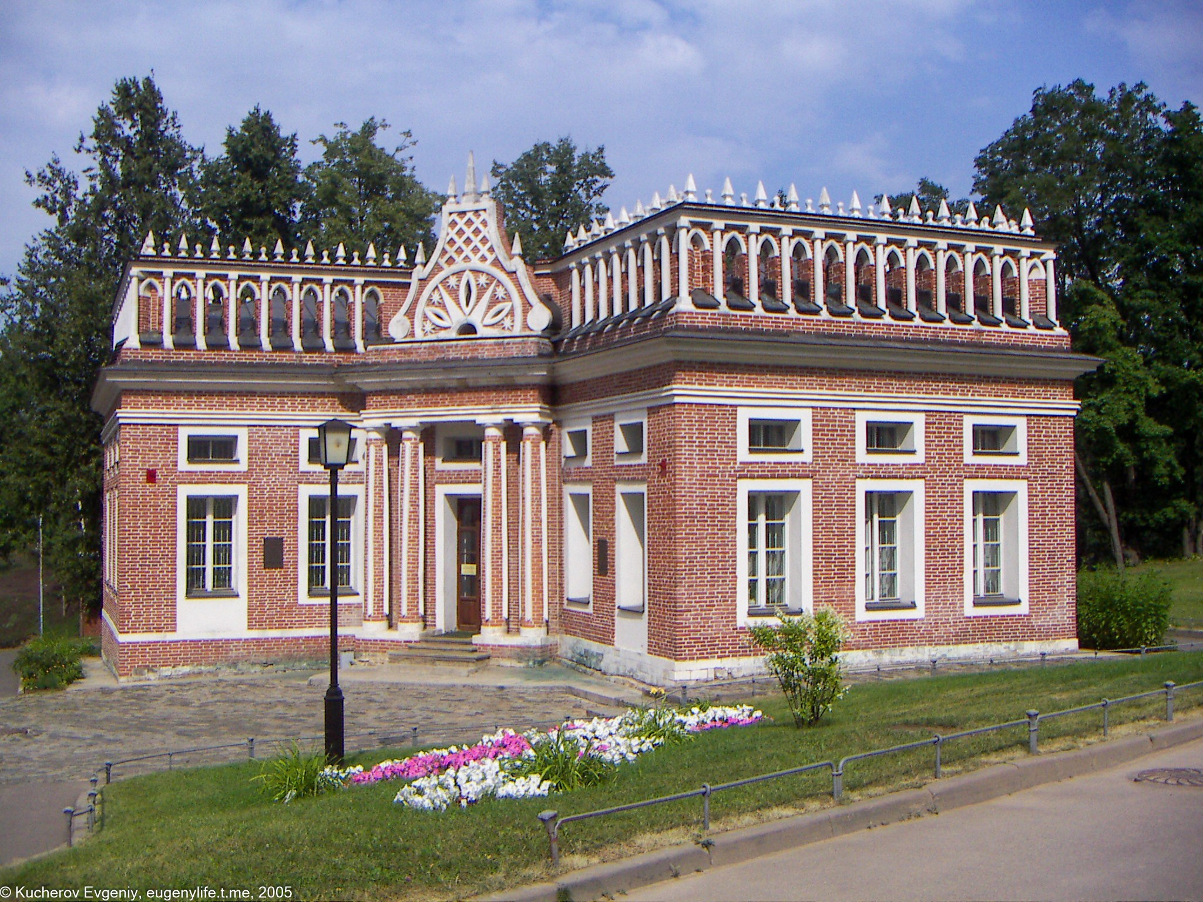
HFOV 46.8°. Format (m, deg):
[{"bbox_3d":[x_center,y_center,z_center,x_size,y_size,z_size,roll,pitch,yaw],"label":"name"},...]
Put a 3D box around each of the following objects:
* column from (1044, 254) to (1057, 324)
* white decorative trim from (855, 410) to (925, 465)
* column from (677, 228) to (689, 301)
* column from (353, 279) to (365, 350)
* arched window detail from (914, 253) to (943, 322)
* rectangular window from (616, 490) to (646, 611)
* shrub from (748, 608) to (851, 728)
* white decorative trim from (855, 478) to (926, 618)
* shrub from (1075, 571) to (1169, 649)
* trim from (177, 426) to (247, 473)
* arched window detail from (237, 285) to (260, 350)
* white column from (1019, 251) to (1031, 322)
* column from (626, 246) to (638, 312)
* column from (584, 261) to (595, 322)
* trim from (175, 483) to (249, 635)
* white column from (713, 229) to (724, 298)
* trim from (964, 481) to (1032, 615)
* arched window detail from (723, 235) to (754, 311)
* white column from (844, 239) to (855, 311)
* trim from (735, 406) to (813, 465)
[{"bbox_3d":[8.979,-3.216,27.715,0.196,1.440,0.202,1,-2,-23],"label":"column"},{"bbox_3d":[5.613,-0.270,27.054,1.607,1.039,0.157,1,-2,-23],"label":"white decorative trim"},{"bbox_3d":[1.456,-3.323,24.698,0.154,1.293,0.154,1,-2,-23],"label":"column"},{"bbox_3d":[-5.583,-3.100,32.066,0.180,1.600,0.180,1,-3,-22],"label":"column"},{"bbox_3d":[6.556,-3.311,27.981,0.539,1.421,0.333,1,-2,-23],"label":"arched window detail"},{"bbox_3d":[0.538,1.872,26.437,0.220,2.252,1.150,1,-2,-23],"label":"rectangular window"},{"bbox_3d":[2.064,2.260,14.500,1.010,1.206,0.959,0,-2,0],"label":"shrub"},{"bbox_3d":[5.396,1.840,25.933,1.539,2.619,0.120,1,-2,-23],"label":"white decorative trim"},{"bbox_3d":[10.588,3.247,28.500,1.950,1.600,1.600,1,-2,-24],"label":"shrub"},{"bbox_3d":[-8.236,-0.040,29.477,1.440,0.977,0.150,0,-2,-14],"label":"trim"},{"bbox_3d":[-7.867,-2.991,30.985,0.520,1.398,0.280,0,-2,-16],"label":"arched window detail"},{"bbox_3d":[8.376,-3.242,27.470,0.200,1.458,0.200,1,-2,-24],"label":"white column"},{"bbox_3d":[0.593,-3.362,27.171,0.180,1.300,0.180,1,-3,-22],"label":"column"},{"bbox_3d":[-0.246,-3.265,28.659,0.154,1.225,0.154,1,-2,-23],"label":"column"},{"bbox_3d":[-8.422,2.340,30.073,1.467,3.224,0.196,1,-2,-23],"label":"trim"},{"bbox_3d":[2.194,-3.486,26.022,0.172,1.284,0.172,1,-2,-23],"label":"white column"},{"bbox_3d":[7.567,1.857,26.717,1.509,2.604,0.196,1,-2,-23],"label":"trim"},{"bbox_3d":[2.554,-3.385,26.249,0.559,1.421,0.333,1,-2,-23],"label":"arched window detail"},{"bbox_3d":[4.737,-3.356,26.493,0.170,1.332,0.170,1,-2,-23],"label":"white column"},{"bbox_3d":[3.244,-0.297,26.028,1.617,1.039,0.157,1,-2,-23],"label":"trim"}]

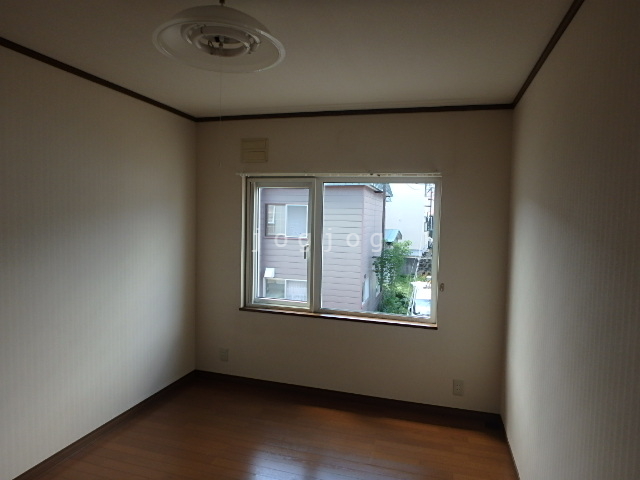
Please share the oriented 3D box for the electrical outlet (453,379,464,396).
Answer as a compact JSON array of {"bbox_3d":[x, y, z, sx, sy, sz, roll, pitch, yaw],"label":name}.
[{"bbox_3d":[1.053,1.124,2.950,0.072,0.119,0.010,2,3,17],"label":"electrical outlet"}]

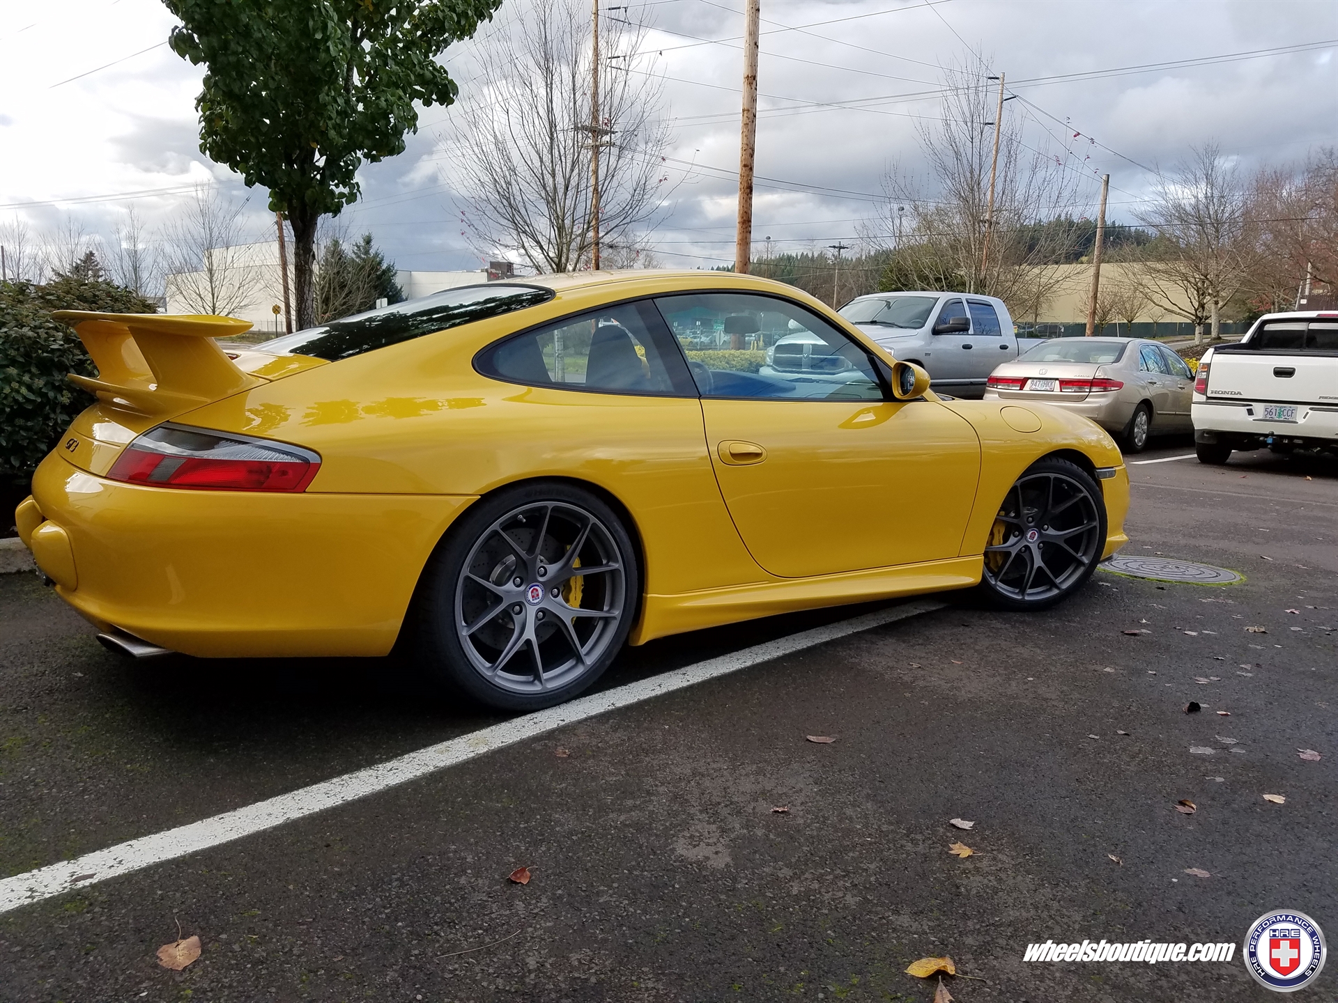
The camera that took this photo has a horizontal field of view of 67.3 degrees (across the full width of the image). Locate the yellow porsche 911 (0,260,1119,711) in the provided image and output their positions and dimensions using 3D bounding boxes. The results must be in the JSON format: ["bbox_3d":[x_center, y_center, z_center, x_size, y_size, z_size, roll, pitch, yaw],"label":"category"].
[{"bbox_3d":[0.057,-0.232,3.960,4.430,1.280,1.820,-3,9,-36],"label":"yellow porsche 911"}]

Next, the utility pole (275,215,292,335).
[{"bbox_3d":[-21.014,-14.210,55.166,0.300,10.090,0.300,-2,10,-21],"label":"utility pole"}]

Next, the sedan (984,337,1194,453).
[{"bbox_3d":[6.200,-1.530,14.150,1.830,1.460,4.800,9,12,42],"label":"sedan"}]

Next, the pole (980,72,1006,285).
[{"bbox_3d":[16.167,-14.904,50.931,0.300,12.950,0.300,4,10,17],"label":"pole"}]

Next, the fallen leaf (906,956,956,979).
[{"bbox_3d":[0.411,0.737,1.590,0.085,0.022,0.050,0,8,-14],"label":"fallen leaf"}]

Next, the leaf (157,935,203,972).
[{"bbox_3d":[-0.753,0.700,1.550,0.064,0.015,0.085,-3,9,-33],"label":"leaf"}]

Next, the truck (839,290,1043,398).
[{"bbox_3d":[3.980,-2.190,15.550,2.030,1.950,6.200,9,11,42],"label":"truck"}]

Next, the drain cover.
[{"bbox_3d":[2.569,0.349,5.189,0.690,0.030,0.690,-3,9,-36],"label":"drain cover"}]

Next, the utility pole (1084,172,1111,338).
[{"bbox_3d":[17.213,-9.622,40.428,0.280,6.930,0.280,5,10,23],"label":"utility pole"}]

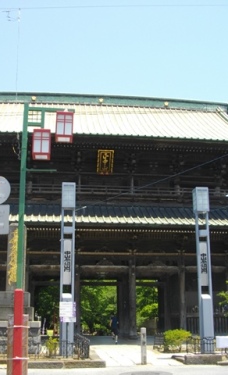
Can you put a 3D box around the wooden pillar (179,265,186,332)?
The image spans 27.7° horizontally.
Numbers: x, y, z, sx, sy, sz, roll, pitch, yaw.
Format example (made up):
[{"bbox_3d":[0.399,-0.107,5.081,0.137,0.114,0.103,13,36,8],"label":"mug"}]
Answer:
[{"bbox_3d":[4.394,7.094,29.535,0.440,4.824,0.440,2,-15,-6],"label":"wooden pillar"}]

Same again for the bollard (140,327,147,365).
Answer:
[{"bbox_3d":[0.932,4.945,14.415,0.170,1.091,0.170,2,-15,-6],"label":"bollard"}]

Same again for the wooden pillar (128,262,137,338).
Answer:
[{"bbox_3d":[1.187,6.957,29.194,0.440,4.914,0.440,2,-15,-6],"label":"wooden pillar"}]

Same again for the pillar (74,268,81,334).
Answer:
[{"bbox_3d":[-2.254,6.938,28.793,0.440,4.746,0.440,2,-15,-6],"label":"pillar"}]

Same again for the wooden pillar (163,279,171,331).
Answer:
[{"bbox_3d":[3.762,8.083,32.844,0.430,4.601,0.430,2,-15,-6],"label":"wooden pillar"}]

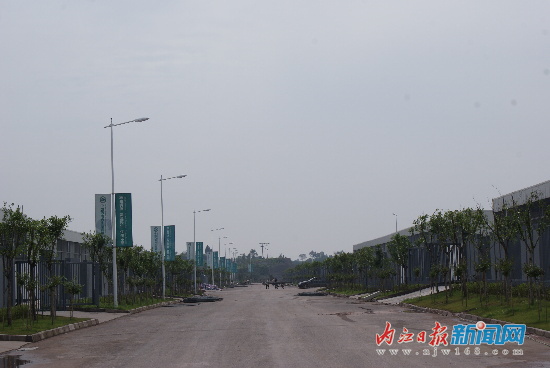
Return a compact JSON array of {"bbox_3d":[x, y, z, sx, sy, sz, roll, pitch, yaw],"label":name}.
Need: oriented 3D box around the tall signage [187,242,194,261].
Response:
[{"bbox_3d":[-9.901,8.320,148.000,0.830,2.830,0.080,-1,-4,-1],"label":"tall signage"}]

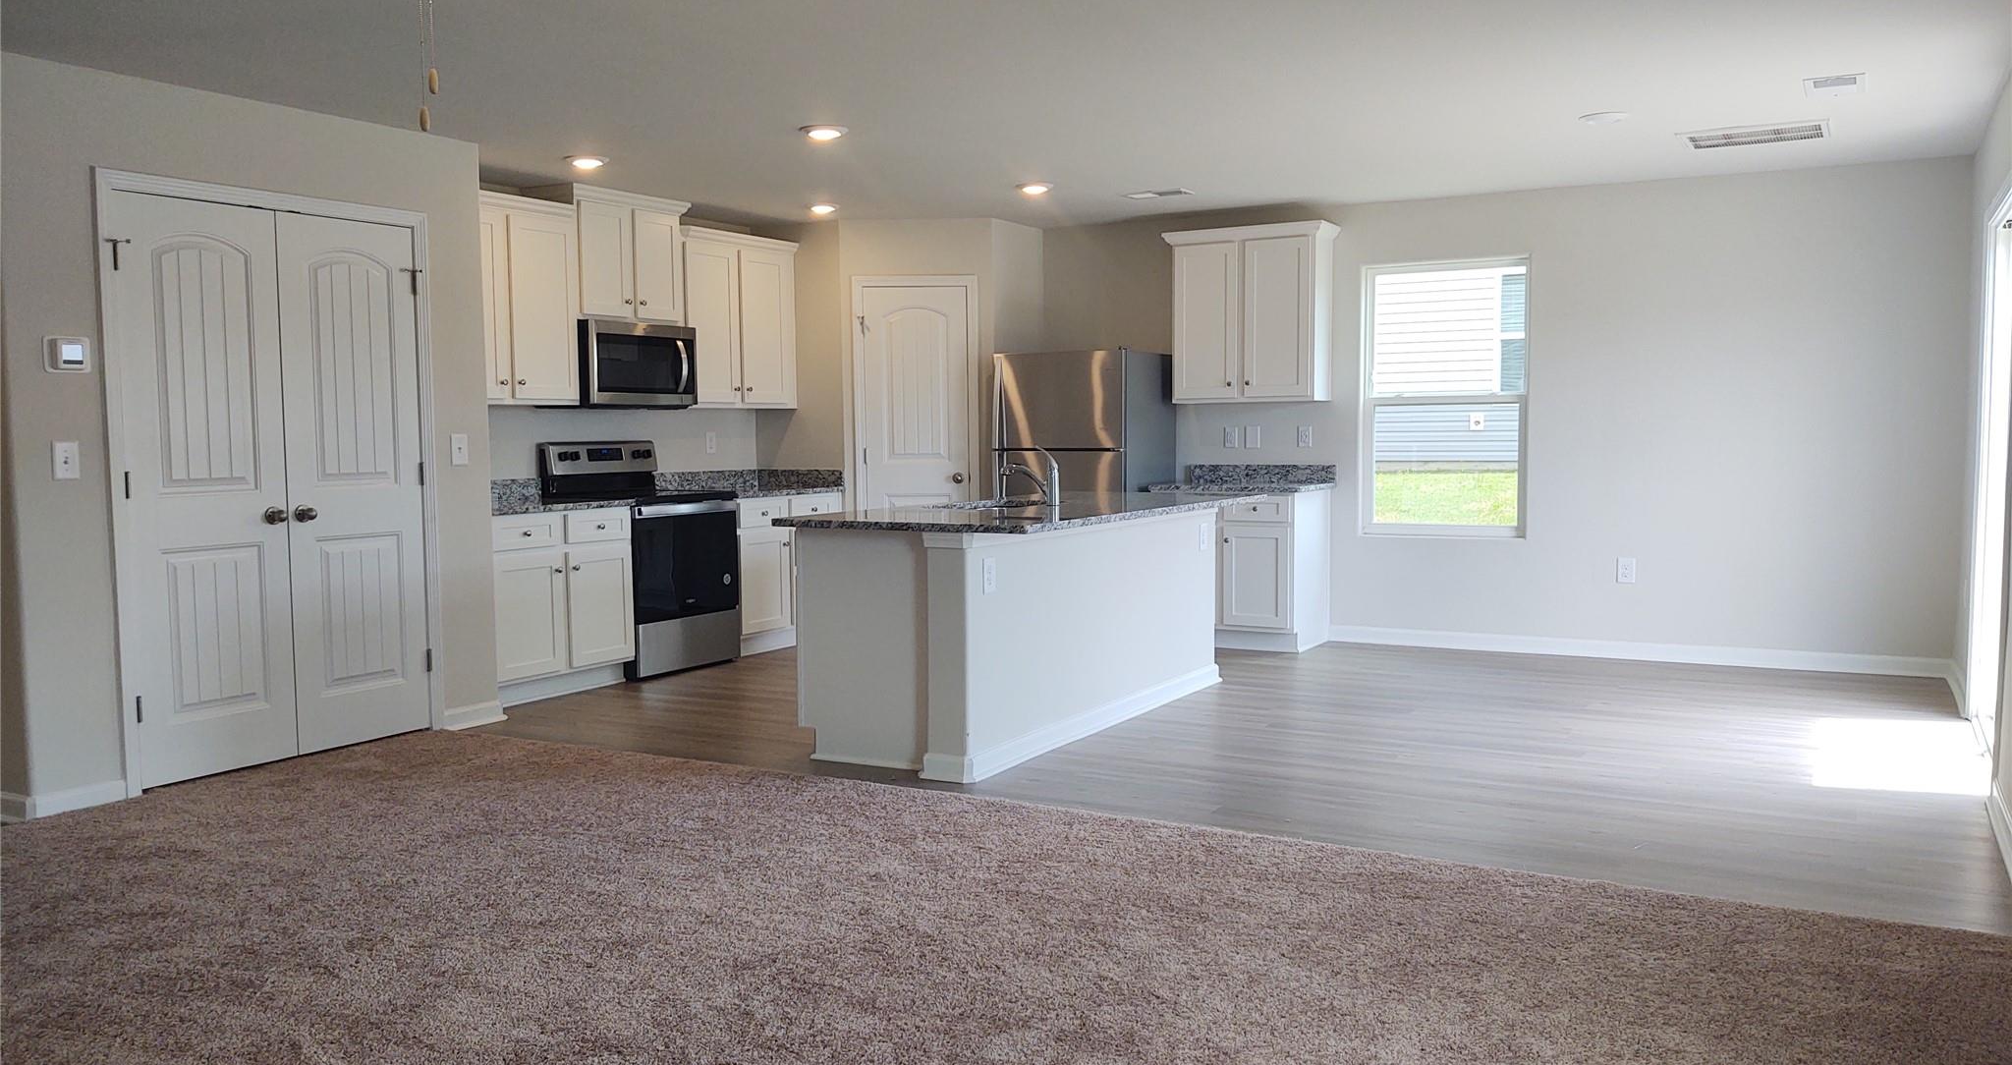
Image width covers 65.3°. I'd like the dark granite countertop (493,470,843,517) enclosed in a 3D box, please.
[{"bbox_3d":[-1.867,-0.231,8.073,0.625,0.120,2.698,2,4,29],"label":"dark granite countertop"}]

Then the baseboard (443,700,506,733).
[{"bbox_3d":[-2.249,0.763,6.657,0.023,0.088,0.320,2,4,29],"label":"baseboard"}]

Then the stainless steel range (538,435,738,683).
[{"bbox_3d":[-1.860,0.120,8.033,0.675,1.175,0.760,2,4,29],"label":"stainless steel range"}]

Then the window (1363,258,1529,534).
[{"bbox_3d":[2.387,-0.716,8.550,0.900,1.492,0.100,2,5,29],"label":"window"}]

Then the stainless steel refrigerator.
[{"bbox_3d":[0.479,-0.218,9.106,0.800,1.655,0.760,2,4,29],"label":"stainless steel refrigerator"}]

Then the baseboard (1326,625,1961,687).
[{"bbox_3d":[3.152,0.607,8.134,3.035,0.086,0.018,2,4,29],"label":"baseboard"}]

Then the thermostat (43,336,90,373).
[{"bbox_3d":[-3.078,-0.582,5.165,0.030,0.108,0.149,2,5,29],"label":"thermostat"}]

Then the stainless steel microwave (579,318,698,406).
[{"bbox_3d":[-1.993,-0.846,8.021,0.423,0.418,0.765,2,4,29],"label":"stainless steel microwave"}]

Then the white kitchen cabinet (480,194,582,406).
[{"bbox_3d":[-2.415,-1.069,7.323,0.353,0.955,0.866,2,4,29],"label":"white kitchen cabinet"}]

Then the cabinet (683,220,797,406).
[{"bbox_3d":[-1.600,-1.171,8.801,0.370,0.953,0.990,2,5,29],"label":"cabinet"}]

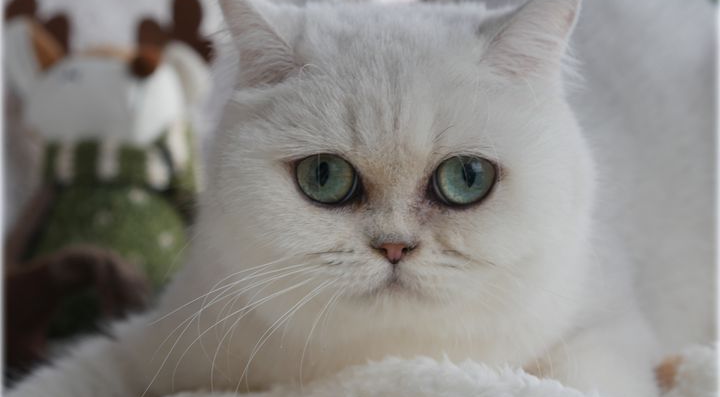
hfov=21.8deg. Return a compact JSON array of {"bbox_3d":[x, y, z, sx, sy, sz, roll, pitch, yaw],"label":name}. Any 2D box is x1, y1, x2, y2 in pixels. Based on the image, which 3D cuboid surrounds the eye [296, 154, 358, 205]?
[{"bbox_3d":[-0.011,-0.006,0.607,0.020,0.016,0.013,1,2,5],"label":"eye"}]

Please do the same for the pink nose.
[{"bbox_3d":[0.011,0.017,0.592,0.013,0.007,0.009,1,2,1],"label":"pink nose"}]

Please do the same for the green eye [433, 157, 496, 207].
[{"bbox_3d":[0.034,-0.005,0.607,0.021,0.016,0.013,1,2,-3],"label":"green eye"}]

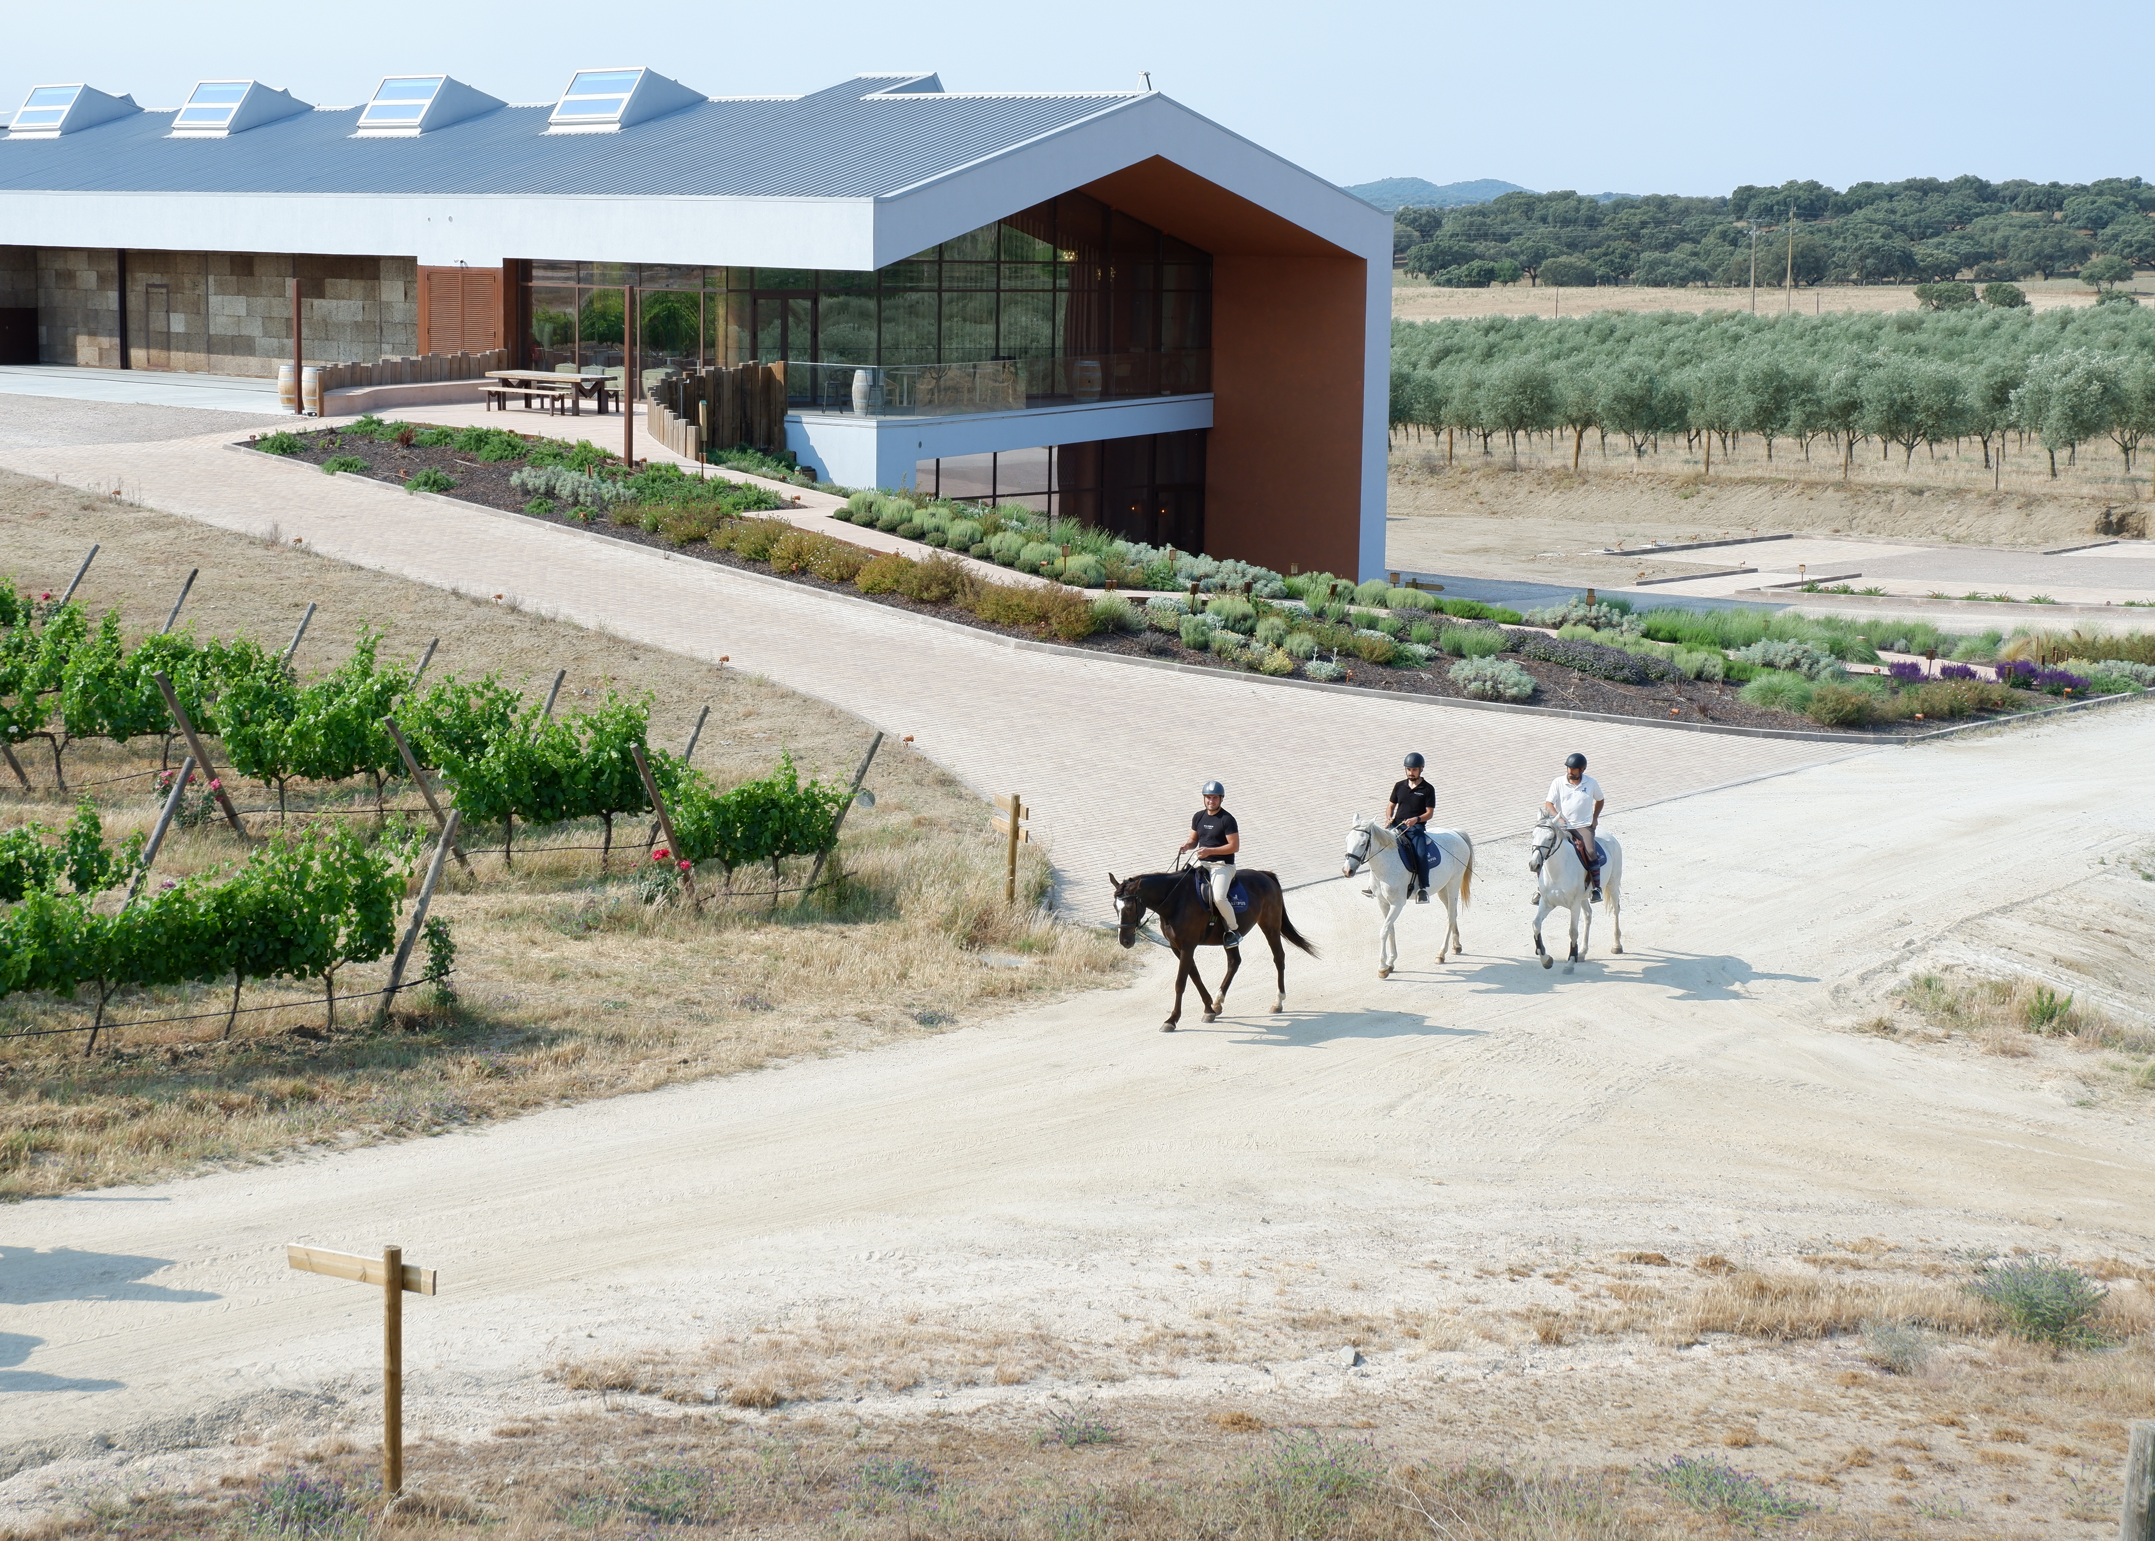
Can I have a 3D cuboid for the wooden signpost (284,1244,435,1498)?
[{"bbox_3d":[-4.181,3.494,19.987,1.051,1.509,0.150,5,10,26],"label":"wooden signpost"}]

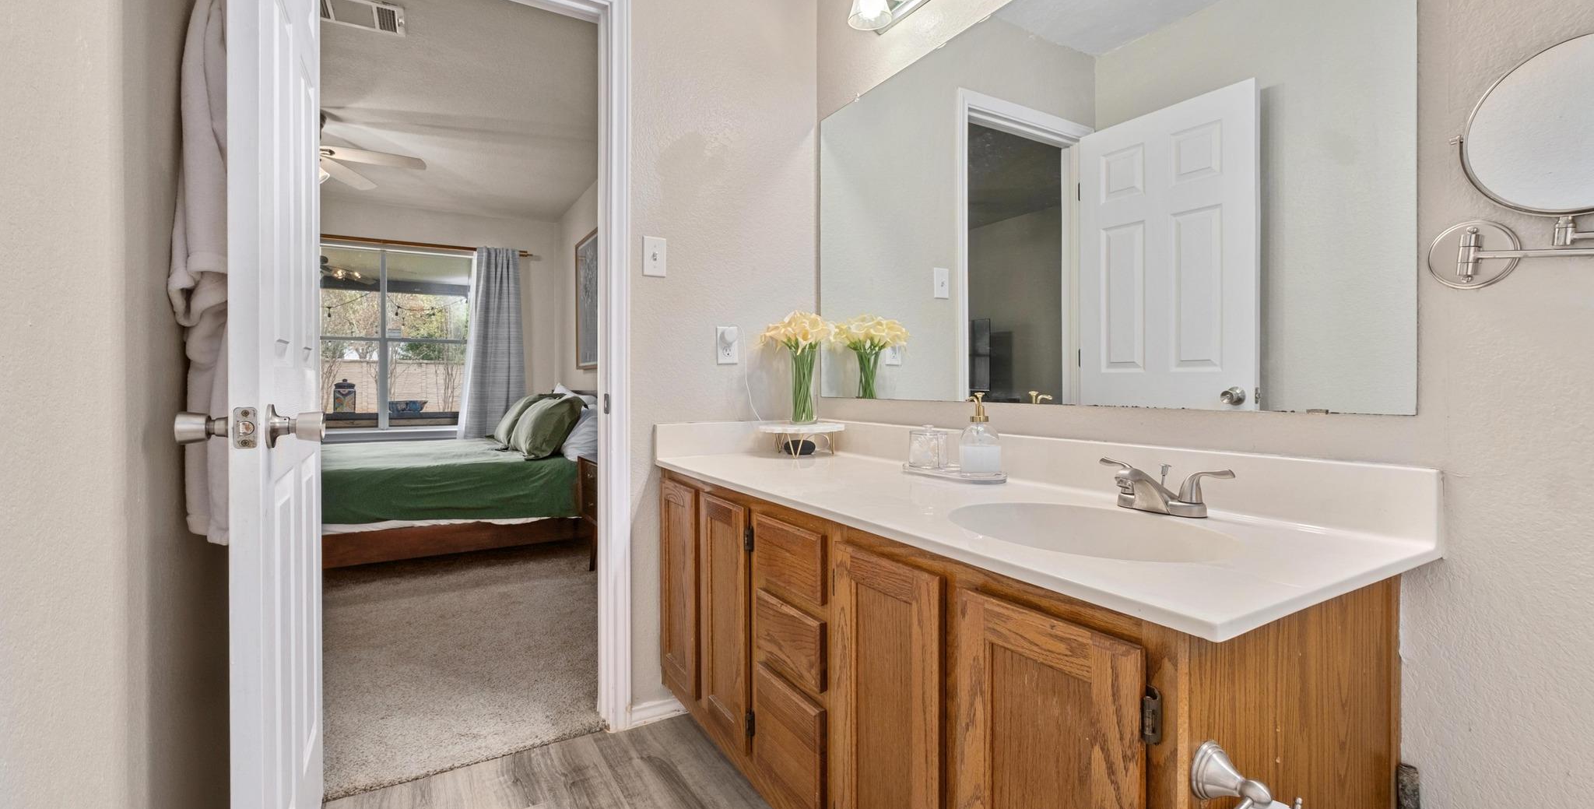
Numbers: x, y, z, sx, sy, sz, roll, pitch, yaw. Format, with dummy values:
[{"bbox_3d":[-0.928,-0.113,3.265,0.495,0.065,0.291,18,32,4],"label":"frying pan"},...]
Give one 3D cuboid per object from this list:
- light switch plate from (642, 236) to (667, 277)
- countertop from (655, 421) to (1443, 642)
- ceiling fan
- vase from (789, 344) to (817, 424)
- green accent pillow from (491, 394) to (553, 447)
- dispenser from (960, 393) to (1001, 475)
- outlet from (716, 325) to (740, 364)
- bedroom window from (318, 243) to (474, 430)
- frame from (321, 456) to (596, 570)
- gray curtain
[{"bbox_3d":[-0.411,-0.428,1.928,0.071,0.116,0.012,-1,1,-31],"label":"light switch plate"},{"bbox_3d":[0.235,0.135,1.418,0.570,0.128,1.548,-1,1,-31],"label":"countertop"},{"bbox_3d":[-2.725,-1.359,3.620,1.300,0.450,1.300,-1,1,-31],"label":"ceiling fan"},{"bbox_3d":[0.021,-0.062,2.035,0.087,0.235,0.087,0,1,0],"label":"vase"},{"bbox_3d":[-1.835,0.090,4.482,0.470,0.200,0.660,-47,23,-21],"label":"green accent pillow"},{"bbox_3d":[0.414,0.065,1.495,0.100,0.183,0.094,-1,2,-44],"label":"dispenser"},{"bbox_3d":[-0.212,-0.180,2.046,0.071,0.116,0.012,-1,1,-31],"label":"outlet"},{"bbox_3d":[-3.295,-0.512,5.324,1.450,1.460,0.100,-1,1,-31],"label":"bedroom window"},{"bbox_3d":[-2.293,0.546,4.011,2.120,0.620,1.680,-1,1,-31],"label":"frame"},{"bbox_3d":[-2.566,-0.273,5.595,0.570,2.070,0.140,-1,1,-31],"label":"gray curtain"}]

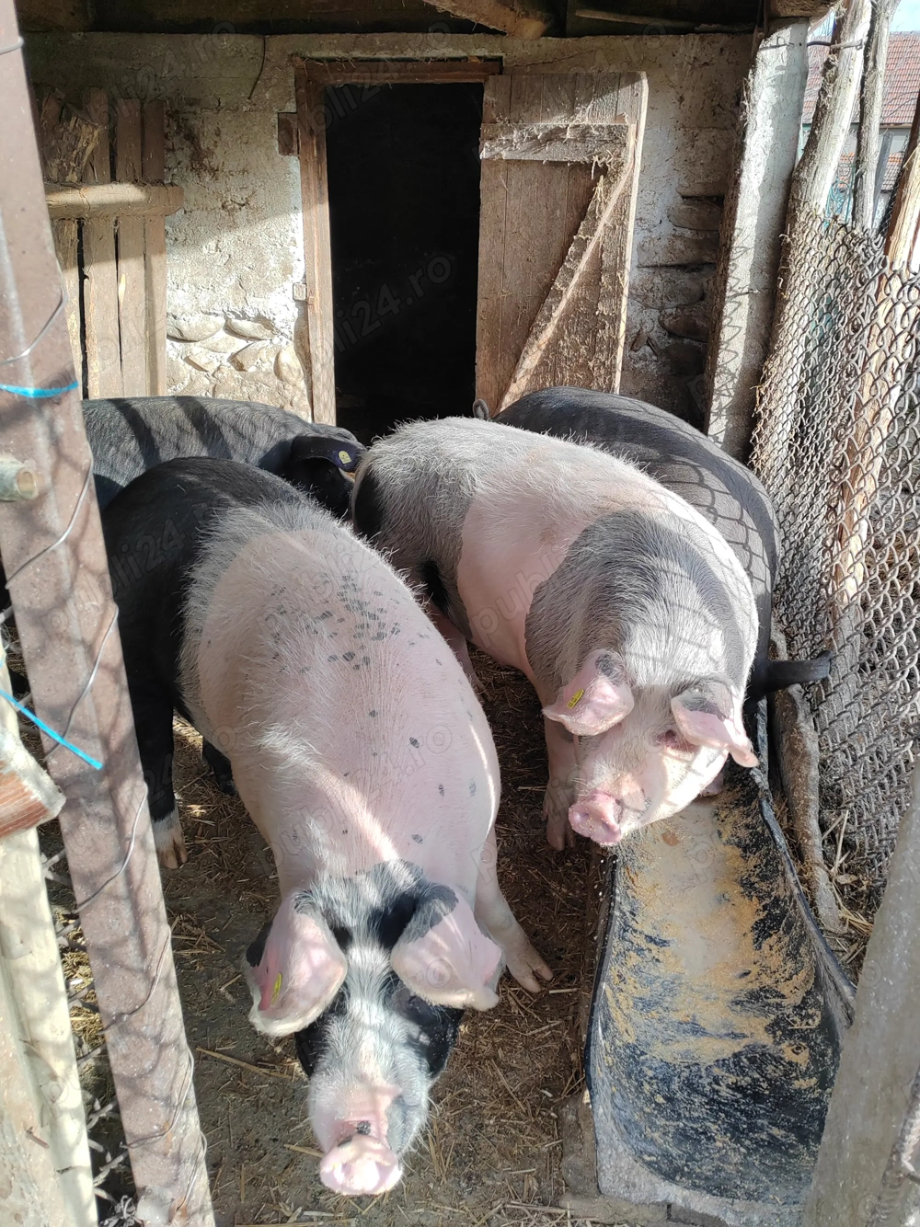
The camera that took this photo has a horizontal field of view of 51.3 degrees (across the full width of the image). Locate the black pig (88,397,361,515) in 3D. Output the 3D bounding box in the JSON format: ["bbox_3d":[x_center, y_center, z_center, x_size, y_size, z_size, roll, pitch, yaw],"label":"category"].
[{"bbox_3d":[-0.819,-0.264,2.985,1.396,0.871,0.494,-5,23,-11],"label":"black pig"}]

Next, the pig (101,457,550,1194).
[{"bbox_3d":[-0.299,0.244,1.730,0.514,0.903,1.418,-12,26,-27],"label":"pig"}]

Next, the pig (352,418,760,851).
[{"bbox_3d":[0.179,0.023,2.286,0.546,0.882,1.344,-14,26,-29],"label":"pig"}]

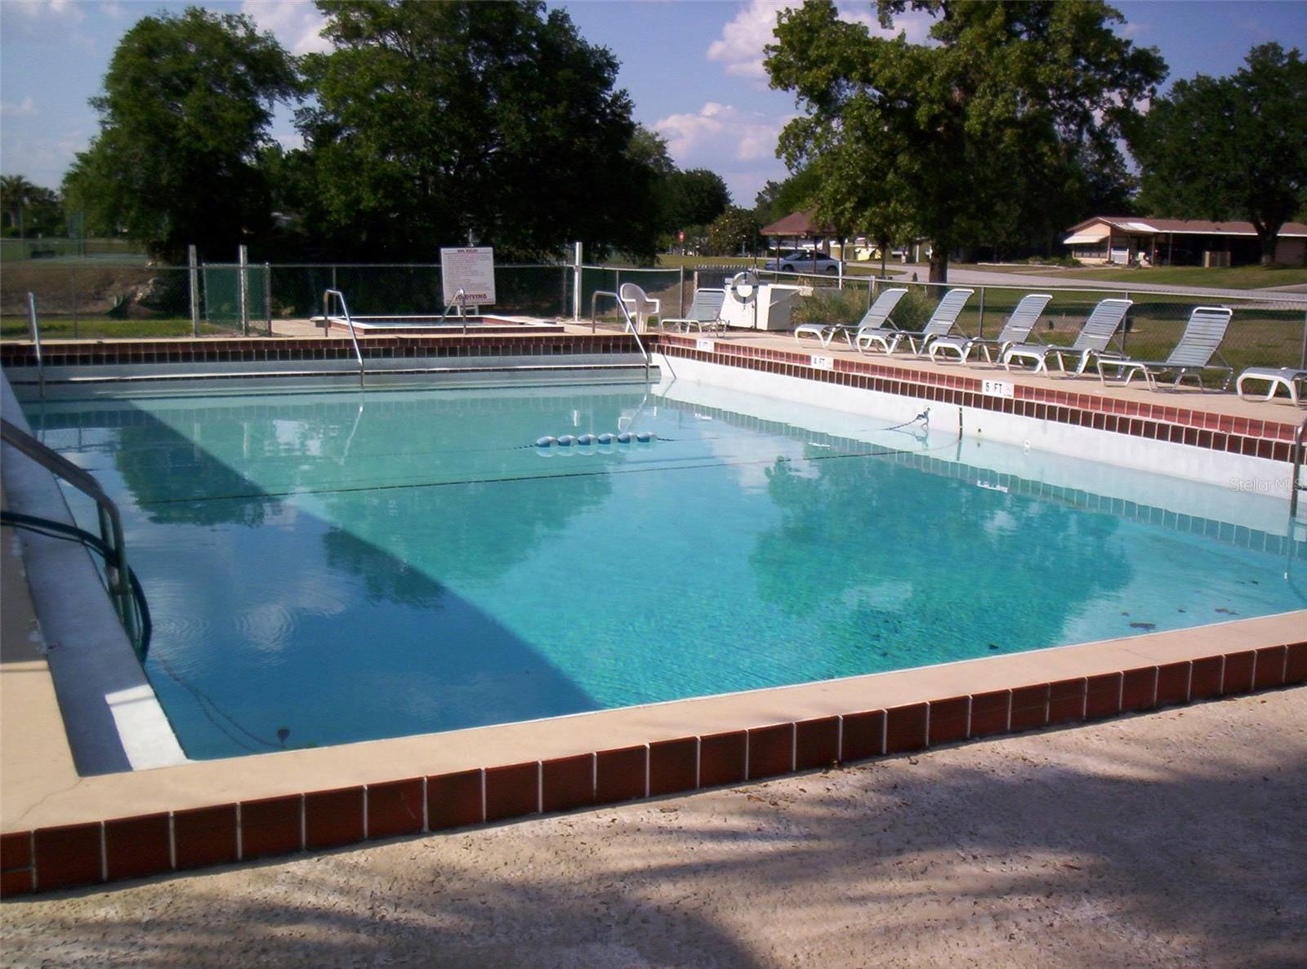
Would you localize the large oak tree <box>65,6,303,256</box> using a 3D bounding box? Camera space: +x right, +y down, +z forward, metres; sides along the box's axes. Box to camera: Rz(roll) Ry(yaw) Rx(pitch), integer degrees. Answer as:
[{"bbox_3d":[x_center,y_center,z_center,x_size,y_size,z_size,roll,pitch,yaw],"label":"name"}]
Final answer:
[{"bbox_3d":[-17.230,-12.250,50.720,8.360,9.740,8.360,-2,10,-18],"label":"large oak tree"}]

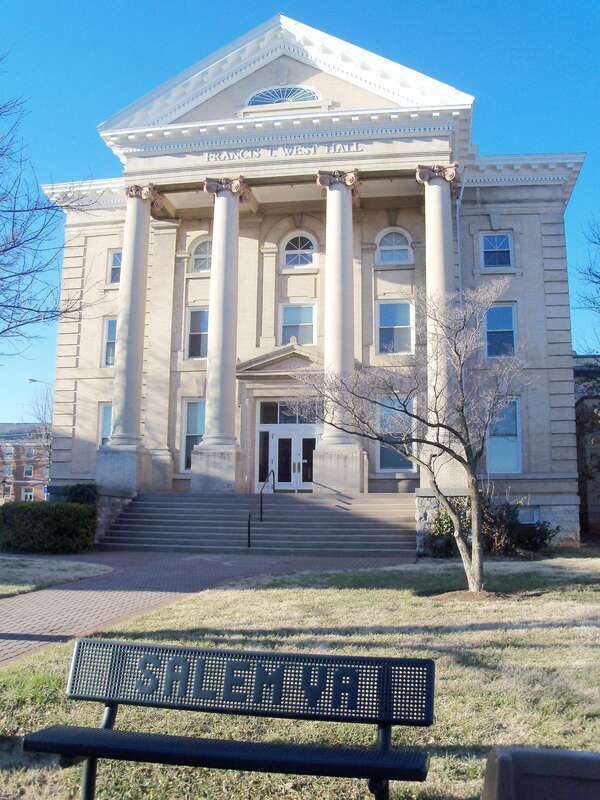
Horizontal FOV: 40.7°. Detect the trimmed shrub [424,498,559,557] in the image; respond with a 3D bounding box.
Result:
[{"bbox_3d":[5.109,3.429,21.689,3.399,1.459,2.000,-1,-9,9],"label":"trimmed shrub"}]

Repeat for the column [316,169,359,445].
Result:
[{"bbox_3d":[1.278,-2.919,25.923,1.300,8.948,1.300,-1,-9,9],"label":"column"}]

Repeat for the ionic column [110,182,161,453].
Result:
[{"bbox_3d":[-5.170,-2.514,24.852,1.120,8.310,1.120,-1,-10,9],"label":"ionic column"}]

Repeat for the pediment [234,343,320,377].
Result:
[{"bbox_3d":[-0.043,-1.377,28.621,4.334,1.191,0.700,-1,-9,9],"label":"pediment"}]

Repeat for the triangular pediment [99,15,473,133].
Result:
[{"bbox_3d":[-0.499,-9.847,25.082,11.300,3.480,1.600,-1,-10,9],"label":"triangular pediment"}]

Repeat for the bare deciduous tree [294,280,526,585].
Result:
[{"bbox_3d":[1.851,0.526,13.531,3.818,5.170,3.400,1,-10,0],"label":"bare deciduous tree"}]

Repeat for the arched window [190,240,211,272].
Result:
[{"bbox_3d":[-3.198,-5.010,28.237,1.220,1.220,0.200,-1,-10,9],"label":"arched window"}]

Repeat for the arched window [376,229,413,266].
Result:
[{"bbox_3d":[3.401,-5.490,29.057,1.339,1.443,0.250,-1,-9,9],"label":"arched window"}]

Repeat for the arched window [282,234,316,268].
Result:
[{"bbox_3d":[-0.009,-5.083,27.733,1.200,1.220,0.200,-1,-10,9],"label":"arched window"}]

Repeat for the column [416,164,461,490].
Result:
[{"bbox_3d":[4.061,-2.047,23.280,1.270,9.570,1.270,-1,-10,9],"label":"column"}]

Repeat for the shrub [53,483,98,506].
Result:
[{"bbox_3d":[-7.237,3.581,25.809,1.635,1.827,1.400,-1,-9,9],"label":"shrub"}]

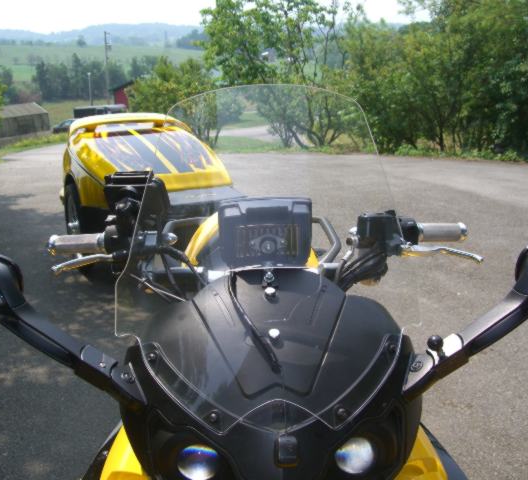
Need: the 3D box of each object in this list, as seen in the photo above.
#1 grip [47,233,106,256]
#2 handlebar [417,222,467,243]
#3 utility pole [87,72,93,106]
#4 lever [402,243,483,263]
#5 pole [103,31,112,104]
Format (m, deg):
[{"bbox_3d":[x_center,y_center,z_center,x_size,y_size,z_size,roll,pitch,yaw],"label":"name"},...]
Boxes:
[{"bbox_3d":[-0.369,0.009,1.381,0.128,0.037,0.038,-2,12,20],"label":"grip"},{"bbox_3d":[0.360,-0.015,1.415,0.125,0.037,0.038,-2,12,-26],"label":"handlebar"},{"bbox_3d":[-17.446,-14.884,70.585,0.380,3.689,0.380,0,13,0],"label":"utility pole"},{"bbox_3d":[0.349,0.025,1.364,0.178,0.026,0.034,8,10,-19],"label":"lever"},{"bbox_3d":[-17.927,-19.190,80.016,0.900,8.746,0.600,0,13,0],"label":"pole"}]

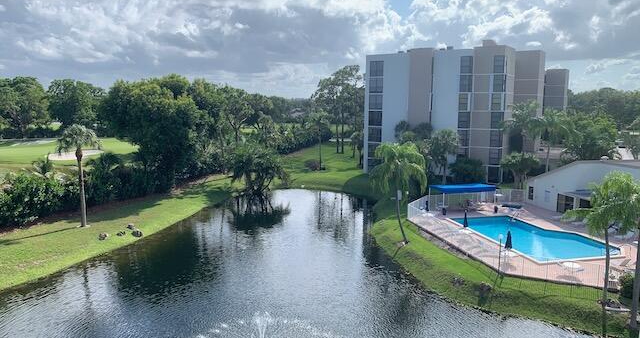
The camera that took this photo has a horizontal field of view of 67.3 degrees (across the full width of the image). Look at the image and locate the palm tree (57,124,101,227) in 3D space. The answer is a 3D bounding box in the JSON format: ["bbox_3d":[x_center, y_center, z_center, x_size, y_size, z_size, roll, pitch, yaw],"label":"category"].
[{"bbox_3d":[-23.856,0.673,47.681,4.380,10.133,4.243,1,8,0],"label":"palm tree"}]

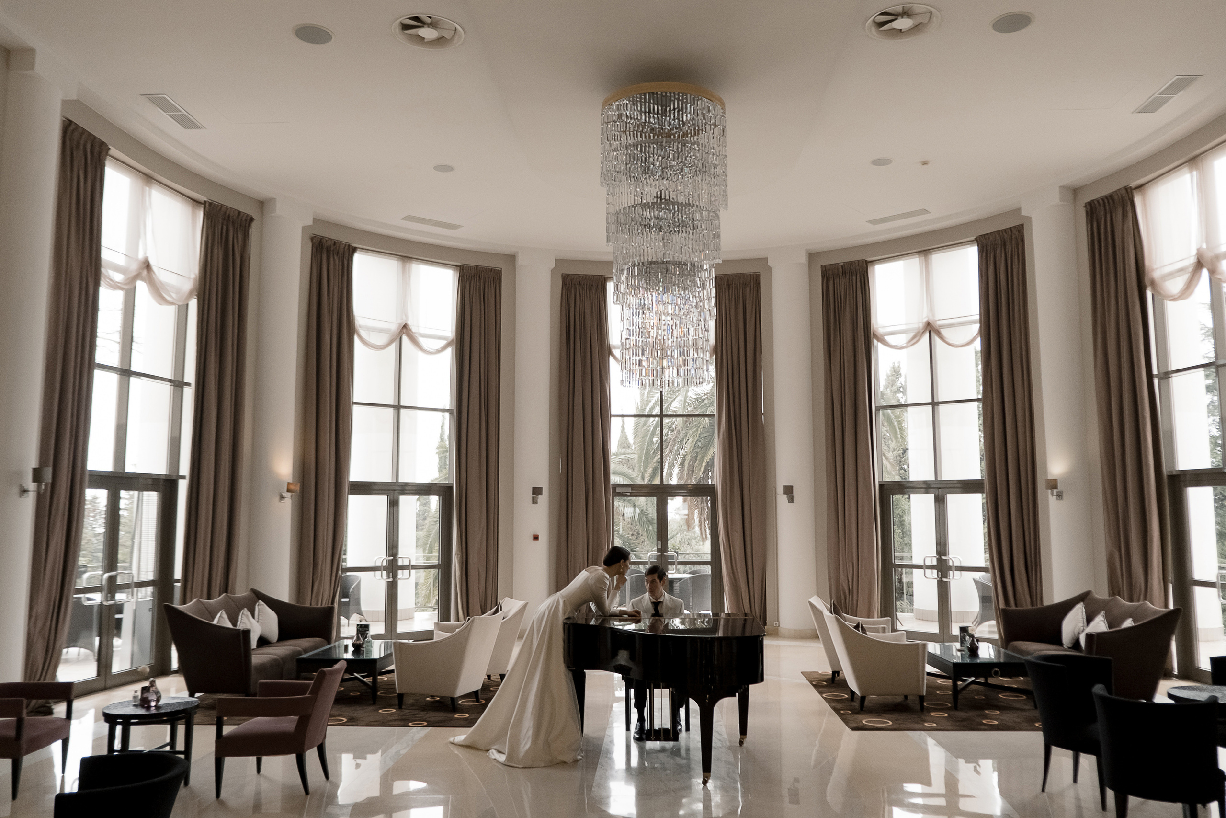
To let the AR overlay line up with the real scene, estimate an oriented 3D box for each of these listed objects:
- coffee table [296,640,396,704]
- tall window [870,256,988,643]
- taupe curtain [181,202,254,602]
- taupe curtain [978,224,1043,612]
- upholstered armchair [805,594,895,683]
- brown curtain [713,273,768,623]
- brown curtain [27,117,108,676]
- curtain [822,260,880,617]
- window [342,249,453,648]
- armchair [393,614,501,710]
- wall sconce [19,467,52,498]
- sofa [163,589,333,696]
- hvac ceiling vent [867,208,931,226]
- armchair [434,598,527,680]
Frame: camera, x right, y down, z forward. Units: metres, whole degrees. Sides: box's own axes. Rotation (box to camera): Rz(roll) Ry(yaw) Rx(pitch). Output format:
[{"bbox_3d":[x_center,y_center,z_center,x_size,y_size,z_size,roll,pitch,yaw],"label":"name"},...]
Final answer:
[{"bbox_3d":[-2.625,2.685,9.458,0.800,0.430,1.300,0,-6,2],"label":"coffee table"},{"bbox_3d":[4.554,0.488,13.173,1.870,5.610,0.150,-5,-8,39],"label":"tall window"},{"bbox_3d":[-4.939,0.287,11.566,0.198,5.737,0.762,-3,-7,26],"label":"taupe curtain"},{"bbox_3d":[5.065,0.387,11.726,0.190,5.447,0.706,5,-8,-36],"label":"taupe curtain"},{"bbox_3d":[2.655,2.566,10.271,0.851,0.870,0.752,-2,-7,19],"label":"upholstered armchair"},{"bbox_3d":[1.941,0.635,13.819,0.682,5.447,0.190,-2,-7,14],"label":"brown curtain"},{"bbox_3d":[-5.079,0.050,8.581,0.190,5.447,0.730,0,-7,2],"label":"brown curtain"},{"bbox_3d":[3.573,0.551,13.847,0.780,5.640,0.250,-4,-7,30],"label":"curtain"},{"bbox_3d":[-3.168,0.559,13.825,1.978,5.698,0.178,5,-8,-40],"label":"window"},{"bbox_3d":[-1.569,2.420,8.874,0.831,0.870,0.752,-2,-7,17],"label":"armchair"},{"bbox_3d":[-4.565,0.575,7.273,0.230,0.265,0.150,0,-7,3],"label":"wall sconce"},{"bbox_3d":[-4.012,2.539,10.164,1.009,0.940,2.334,-1,-7,3],"label":"sofa"},{"bbox_3d":[4.132,-2.767,13.308,0.861,0.040,0.267,-6,-9,40],"label":"hvac ceiling vent"},{"bbox_3d":[-1.445,2.529,10.049,0.820,0.870,0.750,3,-7,-25],"label":"armchair"}]

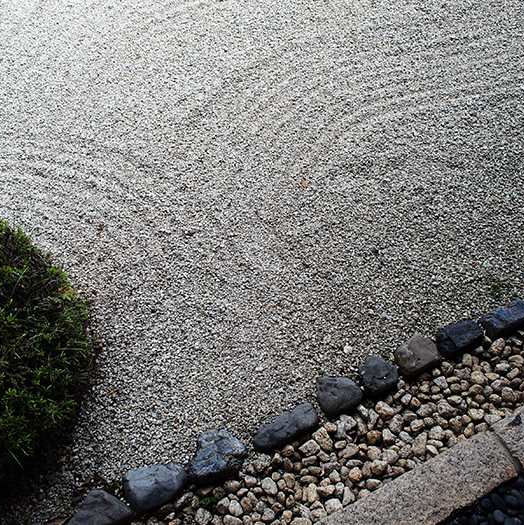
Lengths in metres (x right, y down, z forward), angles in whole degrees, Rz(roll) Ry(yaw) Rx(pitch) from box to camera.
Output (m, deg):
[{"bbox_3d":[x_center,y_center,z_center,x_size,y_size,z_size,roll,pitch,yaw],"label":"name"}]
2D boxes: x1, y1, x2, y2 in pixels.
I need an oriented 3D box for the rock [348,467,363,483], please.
[{"bbox_3d":[0.294,0.665,2.147,0.036,0.040,0.037,-15,54,-11],"label":"rock"}]

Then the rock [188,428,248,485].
[{"bbox_3d":[-0.131,0.570,2.023,0.175,0.099,0.133,-23,56,-16],"label":"rock"}]

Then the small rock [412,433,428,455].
[{"bbox_3d":[0.517,0.594,2.244,0.043,0.040,0.074,21,51,16],"label":"small rock"}]

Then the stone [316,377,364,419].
[{"bbox_3d":[0.244,0.420,2.142,0.138,0.087,0.113,-23,56,-16],"label":"stone"}]

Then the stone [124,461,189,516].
[{"bbox_3d":[-0.307,0.648,1.965,0.176,0.097,0.126,-16,55,-12],"label":"stone"}]

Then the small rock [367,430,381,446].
[{"bbox_3d":[0.366,0.579,2.261,0.043,0.039,0.046,2,49,0],"label":"small rock"}]

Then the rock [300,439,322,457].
[{"bbox_3d":[0.143,0.556,2.068,0.056,0.034,0.042,-27,57,-19],"label":"rock"}]

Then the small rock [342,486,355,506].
[{"bbox_3d":[0.263,0.719,2.107,0.032,0.040,0.052,12,54,9],"label":"small rock"}]

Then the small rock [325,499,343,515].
[{"bbox_3d":[0.218,0.746,2.102,0.052,0.040,0.043,-6,49,-7],"label":"small rock"}]

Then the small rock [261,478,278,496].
[{"bbox_3d":[0.026,0.698,2.142,0.035,0.038,0.056,-33,60,-22],"label":"small rock"}]

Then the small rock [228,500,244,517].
[{"bbox_3d":[-0.073,0.702,1.962,0.034,0.027,0.039,-25,57,-18],"label":"small rock"}]

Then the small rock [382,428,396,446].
[{"bbox_3d":[0.420,0.576,2.264,0.042,0.042,0.052,17,50,13],"label":"small rock"}]

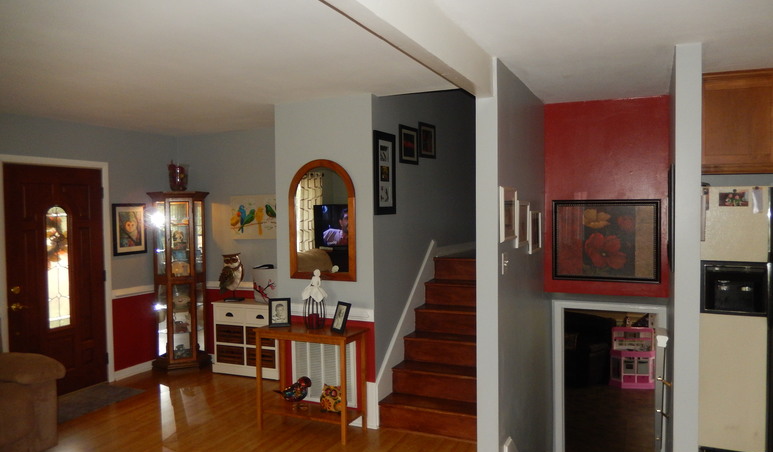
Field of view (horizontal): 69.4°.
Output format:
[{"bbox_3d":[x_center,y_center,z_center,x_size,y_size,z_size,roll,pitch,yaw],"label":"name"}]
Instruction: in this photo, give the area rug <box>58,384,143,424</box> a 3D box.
[{"bbox_3d":[-2.617,1.516,4.780,0.510,0.010,0.930,0,2,25],"label":"area rug"}]

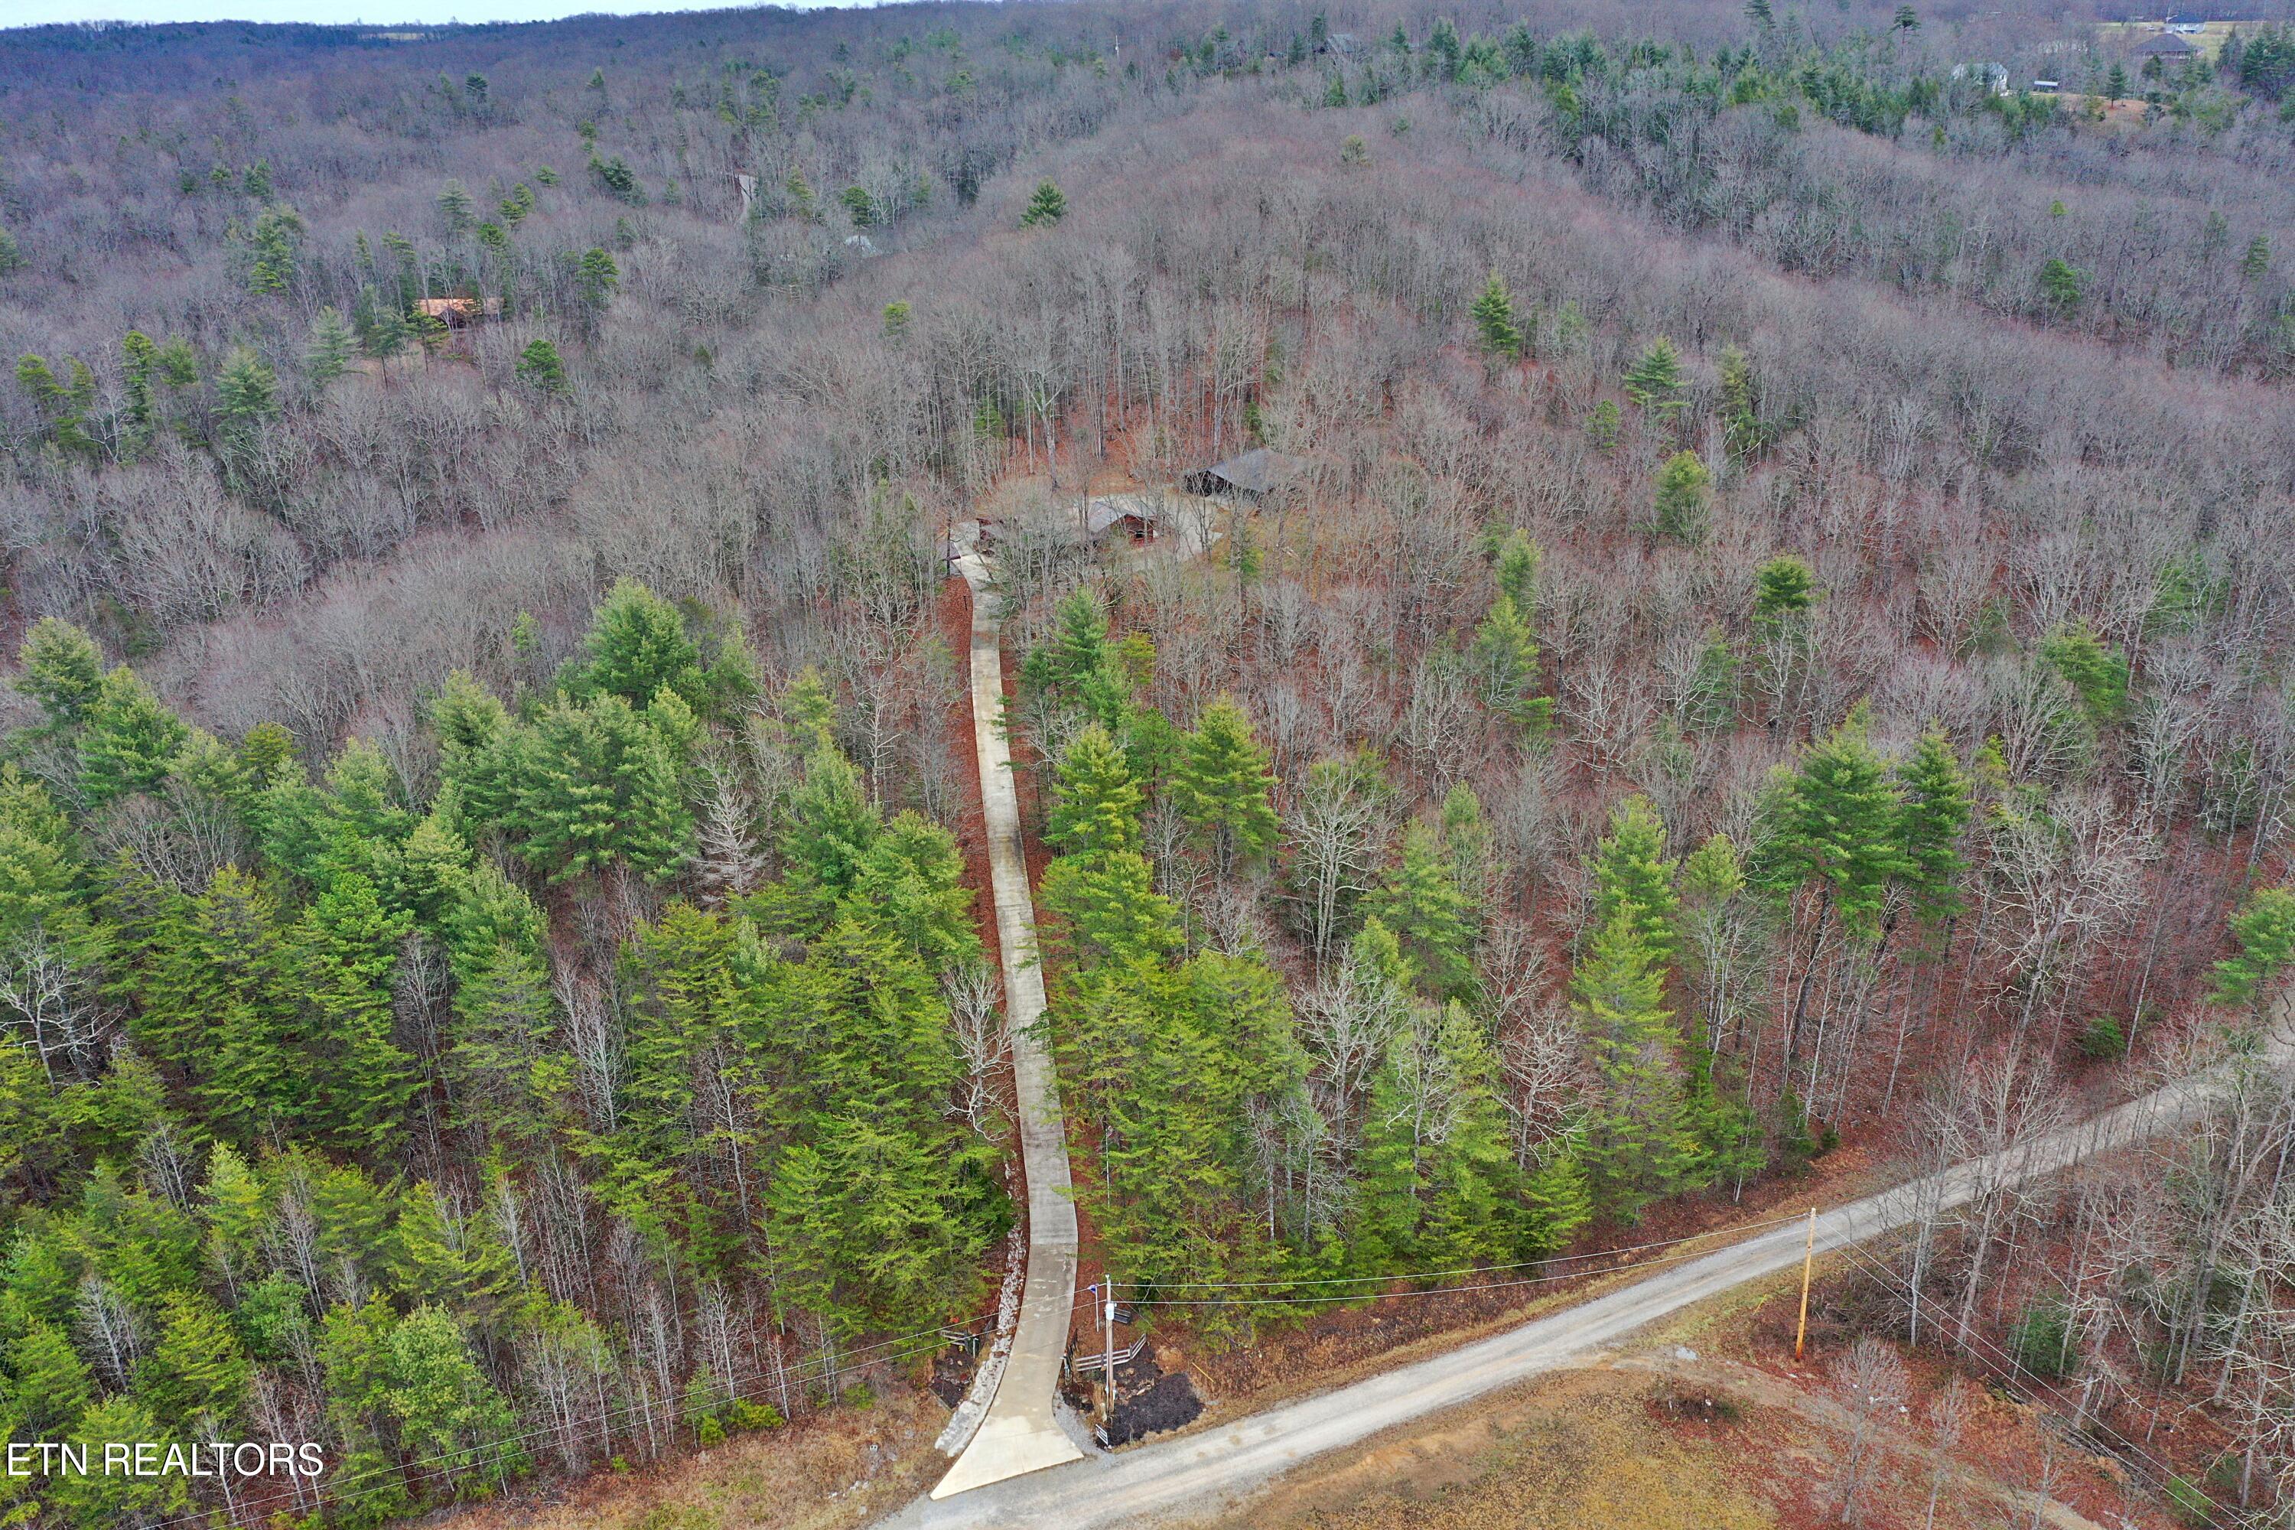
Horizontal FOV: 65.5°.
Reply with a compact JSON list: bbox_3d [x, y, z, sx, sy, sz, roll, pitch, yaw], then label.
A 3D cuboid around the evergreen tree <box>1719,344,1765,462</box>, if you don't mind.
[{"bbox_3d":[96.040,-58.800,290.790,7.300,19.500,7.300,7,24,17],"label":"evergreen tree"}]

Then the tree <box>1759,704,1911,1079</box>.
[{"bbox_3d":[46.320,8.980,120.500,8.800,28.500,8.800,-1,23,0],"label":"tree"}]

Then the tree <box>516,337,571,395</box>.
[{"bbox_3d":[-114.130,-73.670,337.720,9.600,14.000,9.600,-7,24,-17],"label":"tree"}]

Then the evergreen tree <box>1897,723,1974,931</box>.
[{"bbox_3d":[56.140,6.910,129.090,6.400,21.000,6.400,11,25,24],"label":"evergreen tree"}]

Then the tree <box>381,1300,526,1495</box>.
[{"bbox_3d":[-37.110,33.880,94.990,7.250,12.830,7.030,-1,23,0],"label":"tree"}]

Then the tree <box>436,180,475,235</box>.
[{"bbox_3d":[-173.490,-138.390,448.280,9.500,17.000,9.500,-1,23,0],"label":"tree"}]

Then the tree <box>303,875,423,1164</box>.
[{"bbox_3d":[-53.070,17.540,121.440,7.000,23.000,7.000,-1,23,0],"label":"tree"}]

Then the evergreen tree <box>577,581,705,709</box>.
[{"bbox_3d":[-46.860,-7.880,164.230,11.220,19.320,10.880,-1,23,0],"label":"evergreen tree"}]

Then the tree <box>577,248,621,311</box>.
[{"bbox_3d":[-120.630,-102.870,391.100,9.820,19.970,9.530,-1,23,0],"label":"tree"}]

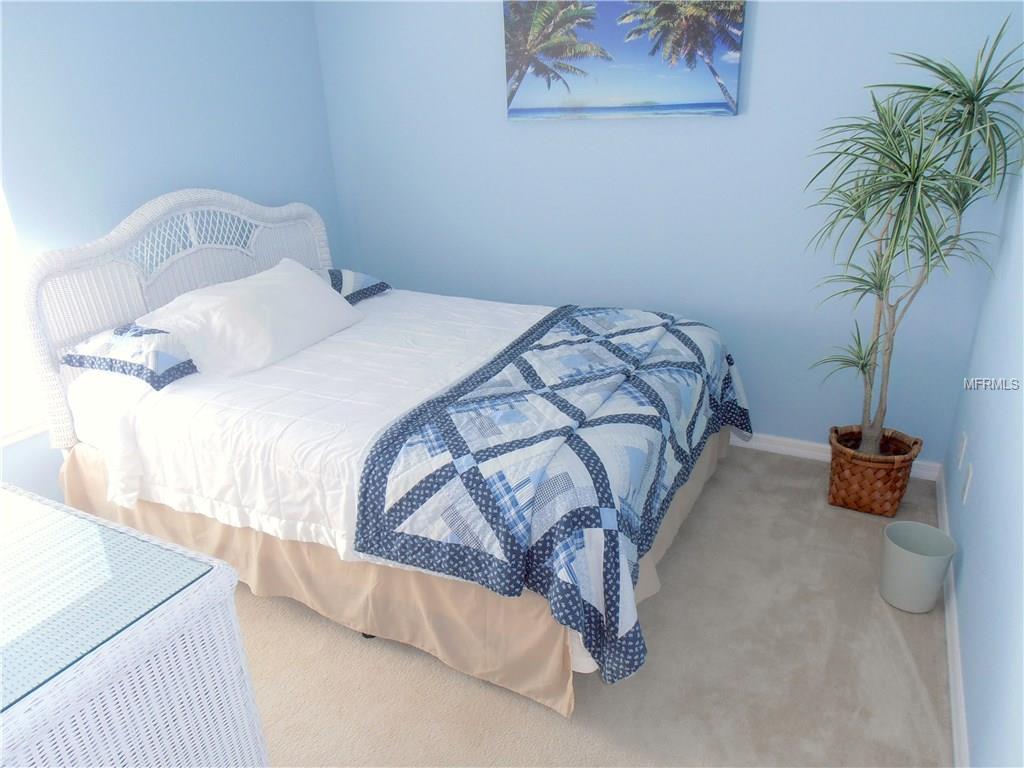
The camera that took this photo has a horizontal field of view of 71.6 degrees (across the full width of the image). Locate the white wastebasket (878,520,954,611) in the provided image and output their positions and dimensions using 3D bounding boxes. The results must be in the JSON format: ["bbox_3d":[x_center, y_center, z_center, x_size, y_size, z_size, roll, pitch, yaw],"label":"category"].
[{"bbox_3d":[1.260,0.578,2.231,0.194,0.222,0.194,9,24,26],"label":"white wastebasket"}]

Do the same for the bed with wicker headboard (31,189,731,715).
[{"bbox_3d":[-0.394,-0.107,2.761,2.151,1.231,1.642,9,24,26],"label":"bed with wicker headboard"}]

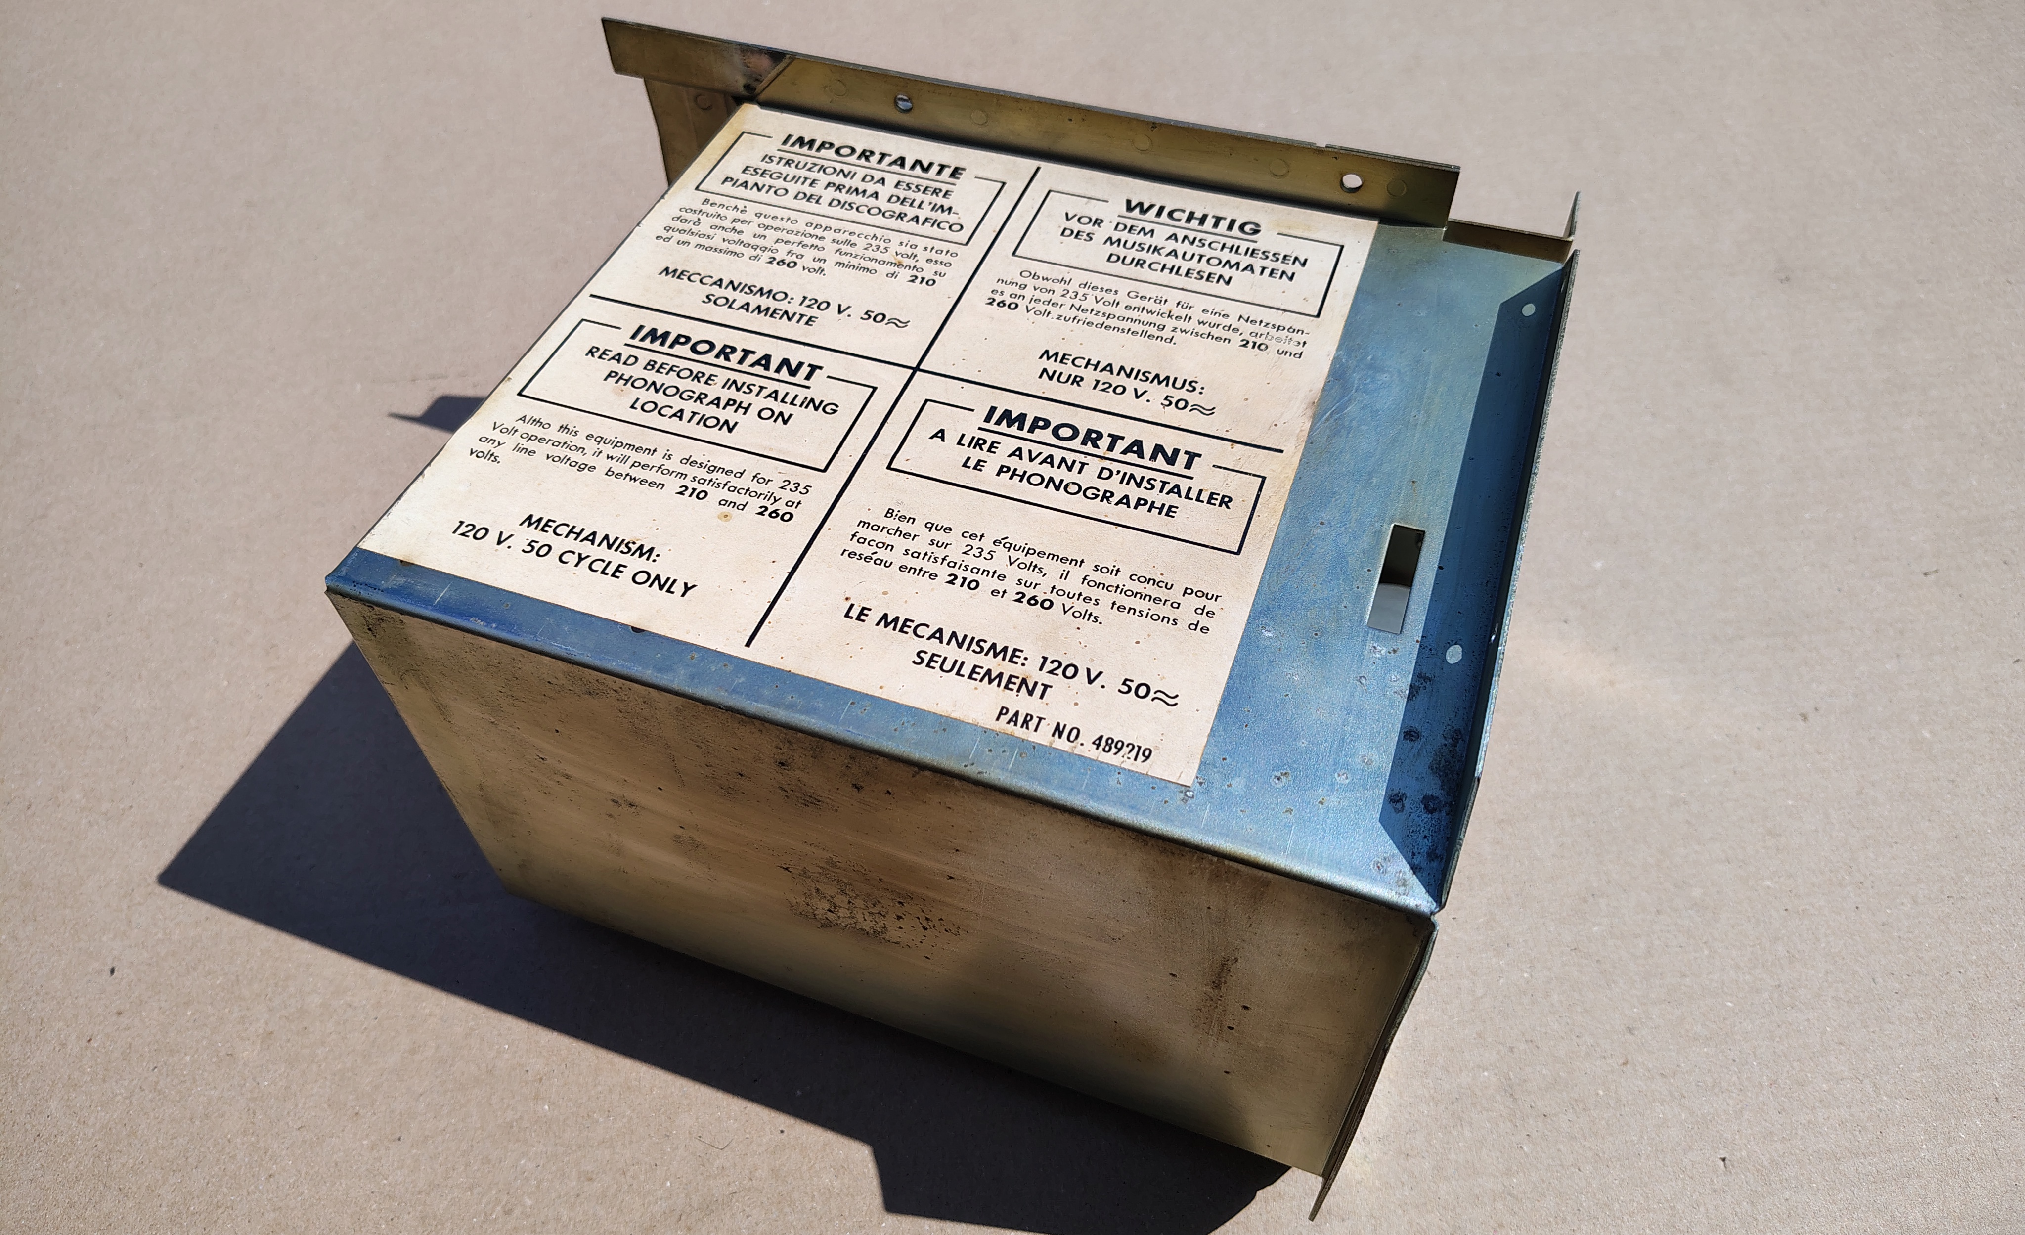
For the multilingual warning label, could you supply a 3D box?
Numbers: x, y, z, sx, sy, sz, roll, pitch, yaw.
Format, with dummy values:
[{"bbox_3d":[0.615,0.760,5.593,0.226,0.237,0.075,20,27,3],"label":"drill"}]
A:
[{"bbox_3d":[-0.022,-0.057,0.322,0.178,0.002,0.177,15,53,14],"label":"multilingual warning label"}]

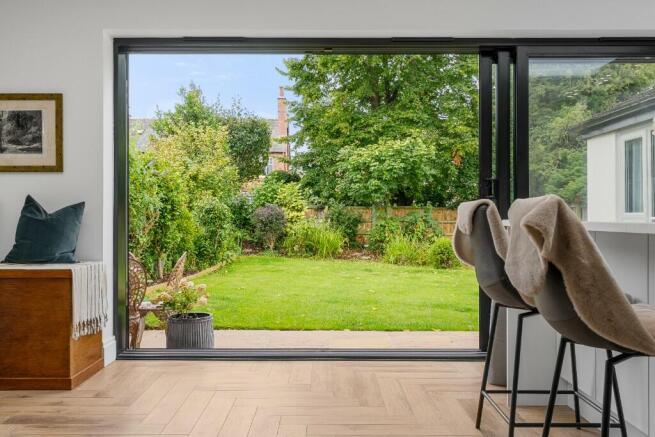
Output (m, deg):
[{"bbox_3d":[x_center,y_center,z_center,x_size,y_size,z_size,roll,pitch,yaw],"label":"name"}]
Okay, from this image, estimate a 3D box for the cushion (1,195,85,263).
[{"bbox_3d":[-1.717,0.064,3.520,0.460,0.440,0.170,0,-17,0],"label":"cushion"}]

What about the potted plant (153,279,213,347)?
[{"bbox_3d":[-1.113,0.757,4.500,0.480,0.580,0.460,0,0,0],"label":"potted plant"}]

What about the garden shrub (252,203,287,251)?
[{"bbox_3d":[-1.840,0.286,18.500,1.080,1.460,1.050,0,0,0],"label":"garden shrub"}]

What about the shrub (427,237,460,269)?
[{"bbox_3d":[2.530,0.736,12.600,0.760,0.700,0.740,0,0,0],"label":"shrub"}]

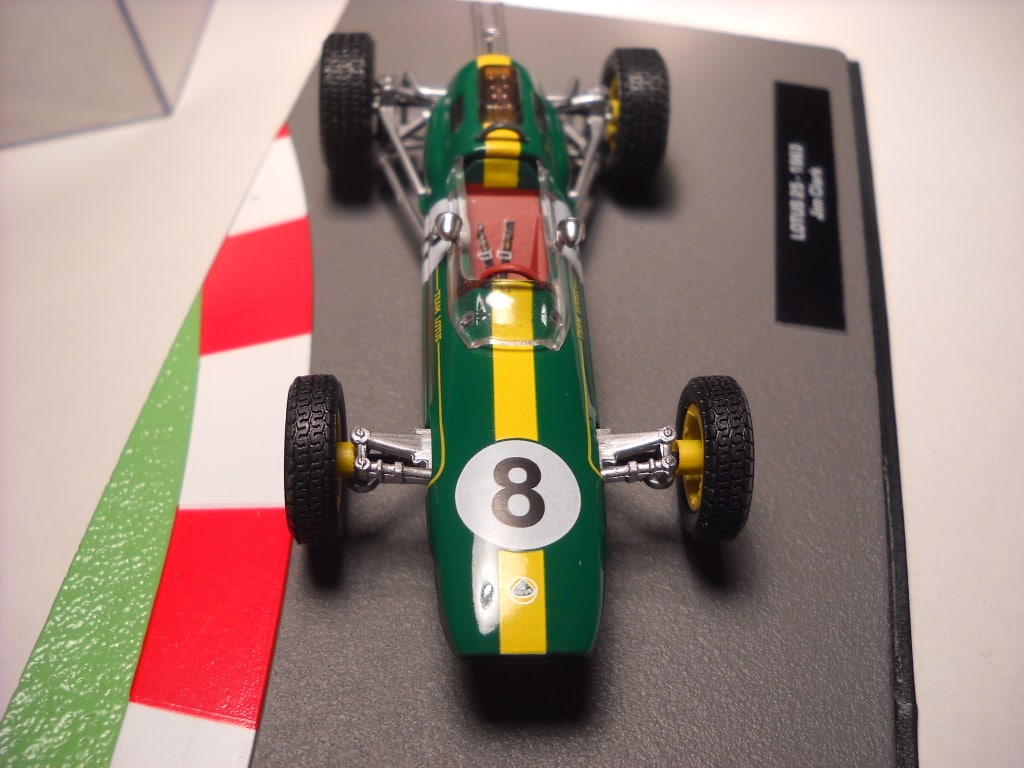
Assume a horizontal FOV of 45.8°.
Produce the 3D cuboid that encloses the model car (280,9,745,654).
[{"bbox_3d":[-0.001,-0.013,0.114,0.037,0.018,0.088,0,41,-4],"label":"model car"}]

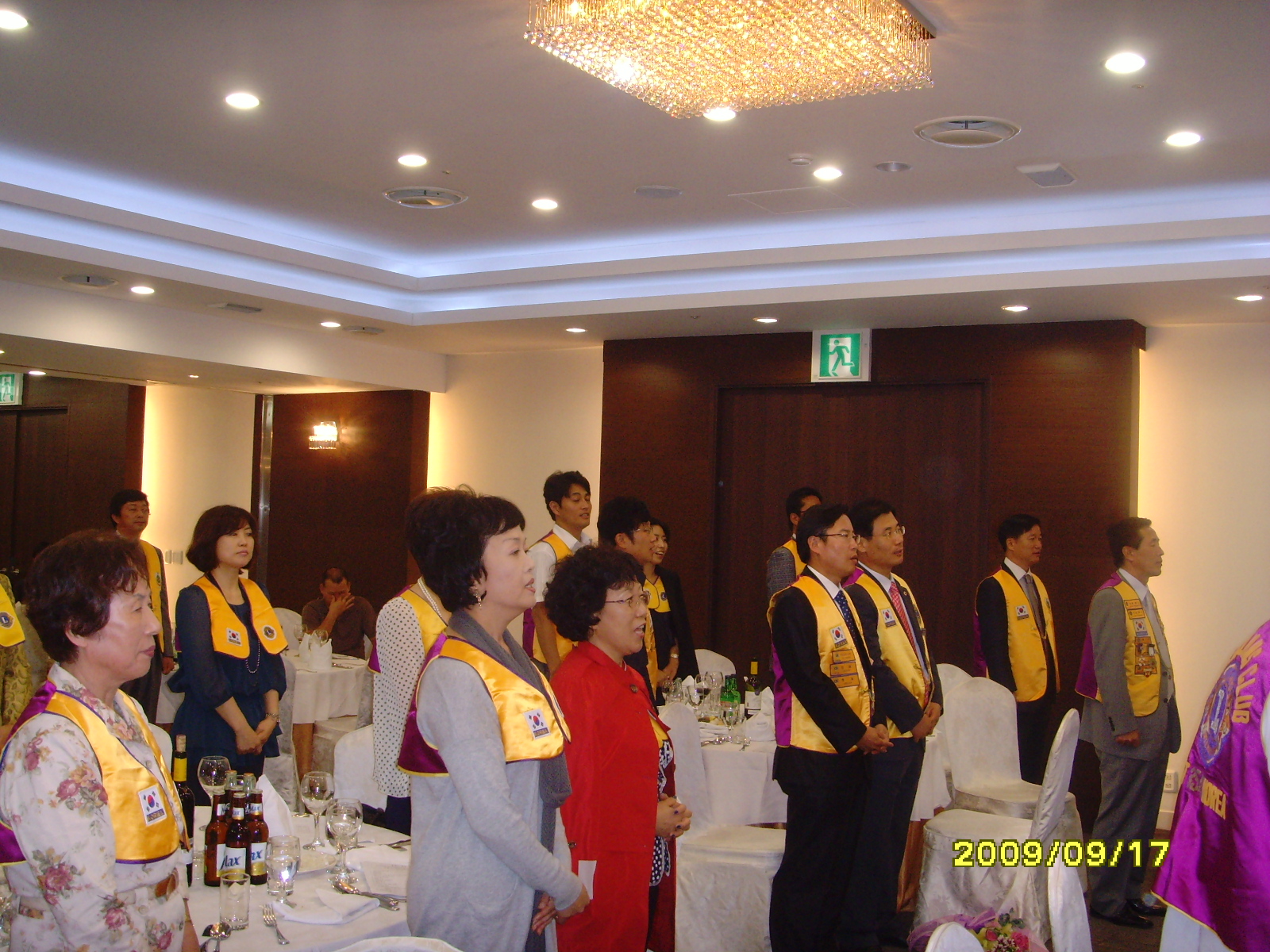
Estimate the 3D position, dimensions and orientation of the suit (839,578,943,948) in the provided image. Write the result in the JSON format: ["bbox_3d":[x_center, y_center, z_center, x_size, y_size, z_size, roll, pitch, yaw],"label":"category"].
[{"bbox_3d":[0.956,1.094,5.480,0.360,1.430,0.520,0,-2,44],"label":"suit"}]

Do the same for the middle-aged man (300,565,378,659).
[{"bbox_3d":[-1.811,1.182,8.750,0.520,1.230,0.720,2,-1,4],"label":"middle-aged man"}]

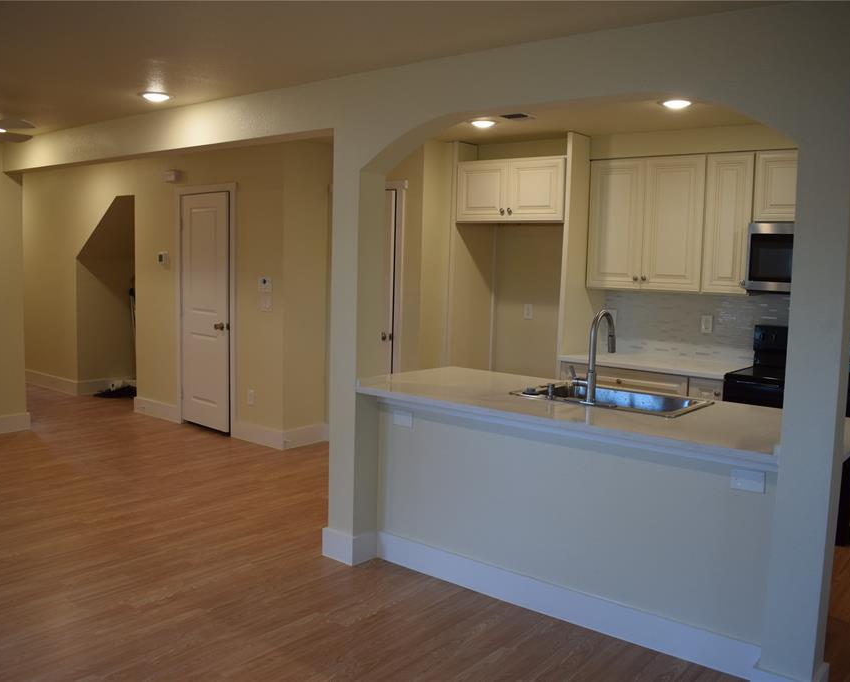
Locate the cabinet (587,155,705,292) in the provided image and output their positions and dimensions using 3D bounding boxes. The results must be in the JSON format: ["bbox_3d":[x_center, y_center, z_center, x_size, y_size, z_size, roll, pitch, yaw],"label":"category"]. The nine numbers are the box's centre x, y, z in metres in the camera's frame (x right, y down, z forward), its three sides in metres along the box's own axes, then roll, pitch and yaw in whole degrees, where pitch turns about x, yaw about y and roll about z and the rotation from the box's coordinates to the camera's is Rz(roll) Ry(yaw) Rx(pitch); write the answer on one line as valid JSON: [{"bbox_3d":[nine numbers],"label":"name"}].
[{"bbox_3d":[1.602,-0.805,5.403,0.815,0.902,0.332,6,7,38],"label":"cabinet"}]

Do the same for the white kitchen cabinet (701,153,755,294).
[{"bbox_3d":[2.043,-0.760,5.063,0.302,0.902,0.332,6,7,38],"label":"white kitchen cabinet"}]

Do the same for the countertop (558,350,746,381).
[{"bbox_3d":[1.597,0.163,5.288,1.106,0.037,0.646,6,7,38],"label":"countertop"}]

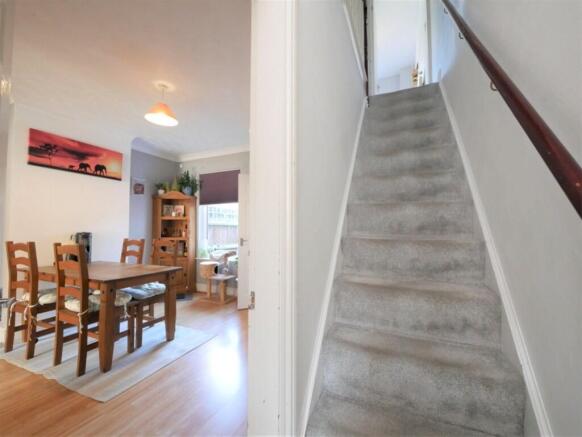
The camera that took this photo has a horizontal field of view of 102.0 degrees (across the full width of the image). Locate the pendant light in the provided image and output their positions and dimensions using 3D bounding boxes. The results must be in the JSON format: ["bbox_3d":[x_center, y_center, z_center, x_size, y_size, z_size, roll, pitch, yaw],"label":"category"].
[{"bbox_3d":[-1.326,-1.193,2.454,0.304,0.385,0.304,-1,-3,23],"label":"pendant light"}]

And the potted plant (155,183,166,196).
[{"bbox_3d":[-2.407,-0.533,4.345,0.202,0.263,0.202,-1,-3,23],"label":"potted plant"}]

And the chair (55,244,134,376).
[{"bbox_3d":[-1.796,0.760,2.196,0.425,1.068,0.496,-1,-3,23],"label":"chair"}]

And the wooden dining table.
[{"bbox_3d":[-2.023,0.924,2.508,1.472,0.769,0.784,-1,-3,23],"label":"wooden dining table"}]

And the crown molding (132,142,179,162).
[{"bbox_3d":[-2.471,-1.237,4.346,0.121,0.142,1.052,-1,-3,23],"label":"crown molding"}]

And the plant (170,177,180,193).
[{"bbox_3d":[-2.210,-0.612,4.502,0.182,0.395,0.182,-1,-3,23],"label":"plant"}]

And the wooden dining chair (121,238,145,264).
[{"bbox_3d":[-2.268,0.803,3.038,0.425,1.063,0.496,-1,-3,23],"label":"wooden dining chair"}]

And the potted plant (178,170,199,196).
[{"bbox_3d":[-1.995,-0.674,4.584,0.364,0.526,0.364,-1,-3,23],"label":"potted plant"}]

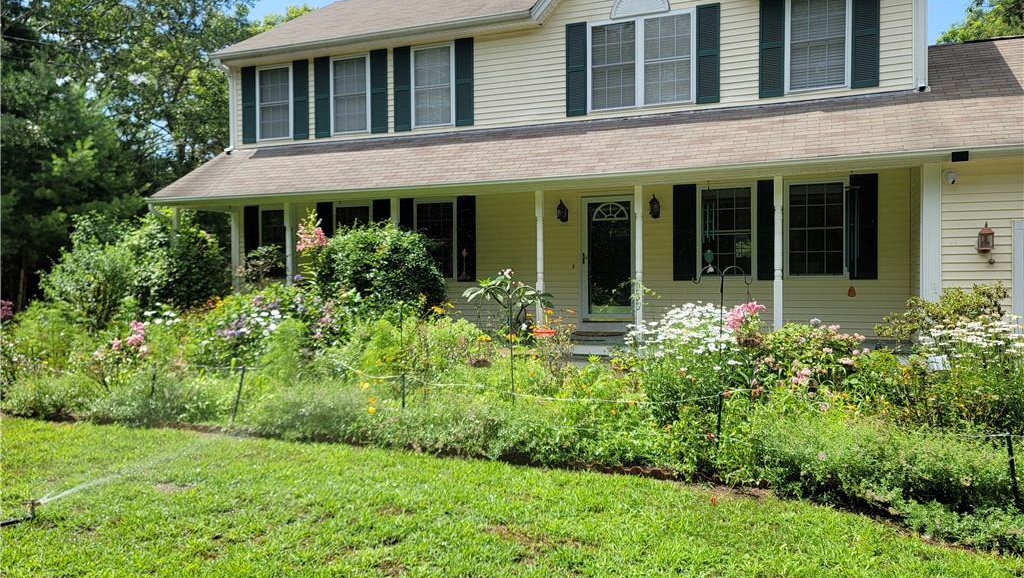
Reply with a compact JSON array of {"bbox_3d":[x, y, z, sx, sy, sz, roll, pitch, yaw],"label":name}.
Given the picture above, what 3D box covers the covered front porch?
[{"bbox_3d":[-0.331,-0.371,11.924,12.150,2.650,2.020,0,1,21],"label":"covered front porch"}]

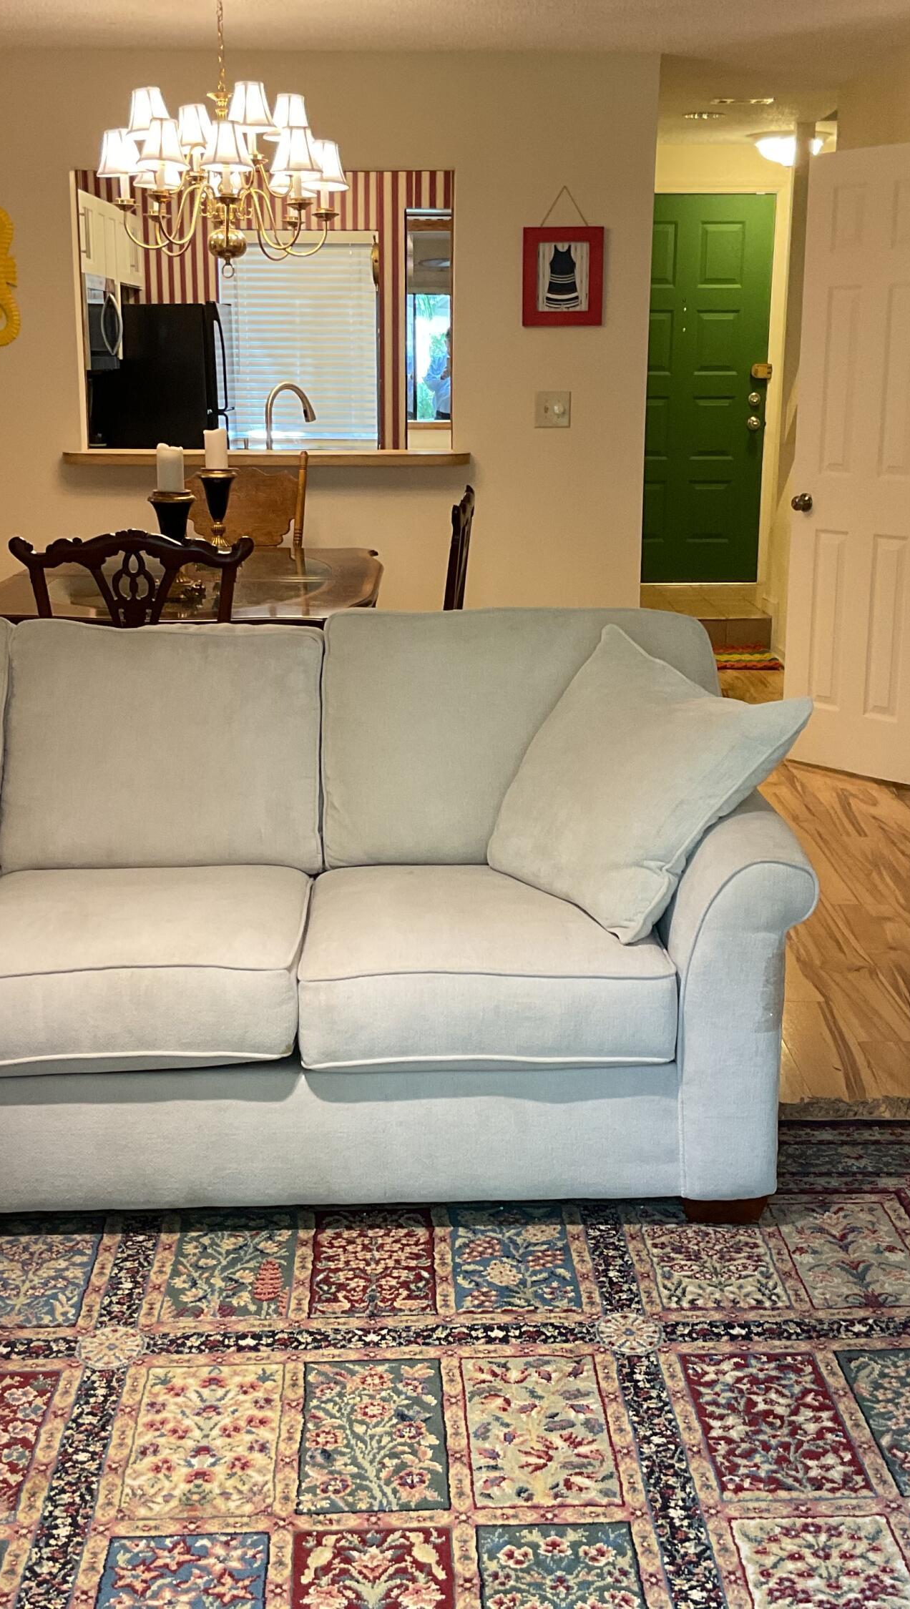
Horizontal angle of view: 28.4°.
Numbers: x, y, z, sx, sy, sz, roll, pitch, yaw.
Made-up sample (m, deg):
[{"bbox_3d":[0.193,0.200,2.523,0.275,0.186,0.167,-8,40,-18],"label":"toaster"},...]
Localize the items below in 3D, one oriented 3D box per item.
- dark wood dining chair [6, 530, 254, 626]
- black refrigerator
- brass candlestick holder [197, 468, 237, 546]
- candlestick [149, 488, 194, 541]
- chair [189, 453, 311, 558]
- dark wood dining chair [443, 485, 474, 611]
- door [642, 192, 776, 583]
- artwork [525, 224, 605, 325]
[{"bbox_3d":[-0.737,-0.192,4.426,0.560,1.005,0.570,0,14,-1],"label":"dark wood dining chair"},{"bbox_3d":[-1.548,-1.747,9.292,0.790,1.655,0.750,0,14,-1],"label":"black refrigerator"},{"bbox_3d":[-0.753,-0.922,5.716,0.125,0.270,0.125,0,14,-1],"label":"brass candlestick holder"},{"bbox_3d":[-0.770,-0.718,4.915,0.122,0.280,0.122,0,14,-1],"label":"candlestick"},{"bbox_3d":[-0.743,-0.661,6.185,0.470,1.050,0.530,0,14,-1],"label":"chair"},{"bbox_3d":[-0.230,-0.456,5.483,0.570,1.000,0.560,1,14,2],"label":"dark wood dining chair"},{"bbox_3d":[1.222,-2.207,9.647,0.914,2.030,0.050,0,14,-1],"label":"door"},{"bbox_3d":[0.379,-1.854,6.313,0.285,0.341,0.020,0,14,-1],"label":"artwork"}]

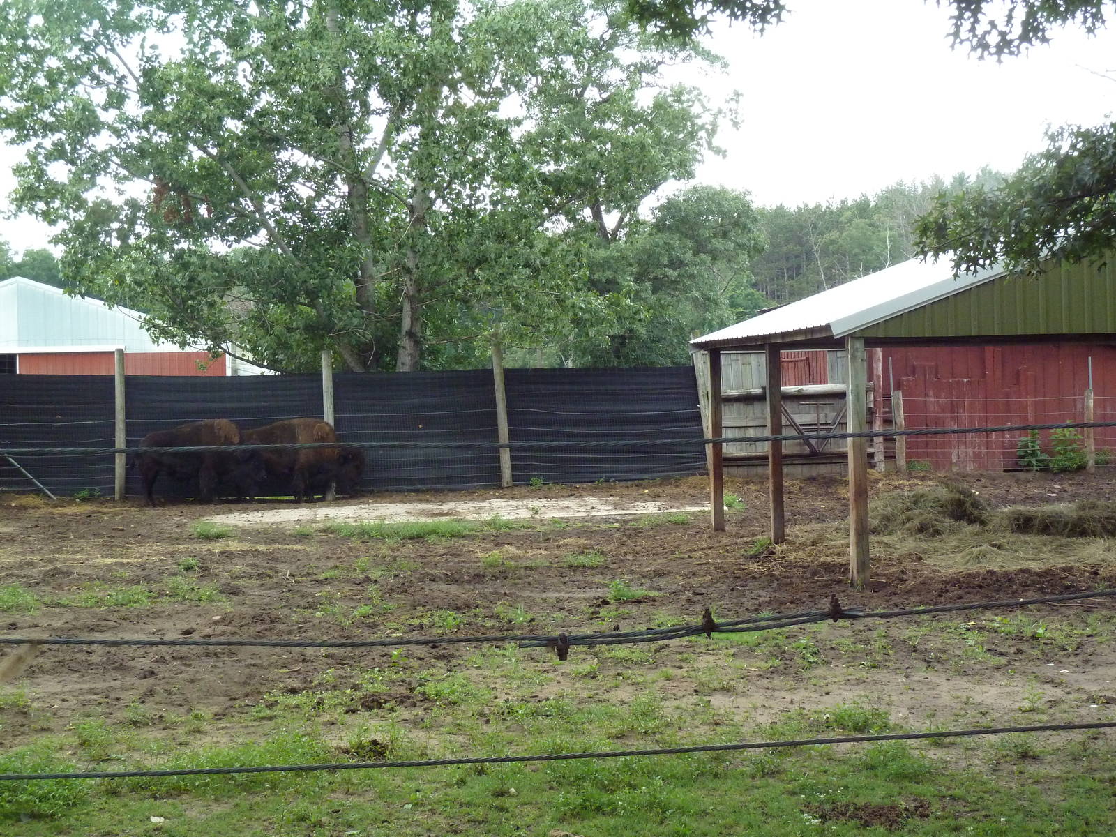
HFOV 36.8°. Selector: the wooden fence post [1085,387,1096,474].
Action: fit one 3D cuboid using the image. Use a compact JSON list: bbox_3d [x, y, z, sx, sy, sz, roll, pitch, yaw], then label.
[{"bbox_3d":[10.349,0.250,32.584,0.156,1.653,0.156,-2,1,0],"label":"wooden fence post"}]

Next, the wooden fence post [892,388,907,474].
[{"bbox_3d":[6.644,0.244,32.585,0.164,1.607,0.164,-3,1,0],"label":"wooden fence post"}]

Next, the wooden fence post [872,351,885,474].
[{"bbox_3d":[6.299,-0.206,32.876,0.171,2.494,0.171,-1,1,0],"label":"wooden fence post"}]

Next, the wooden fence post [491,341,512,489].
[{"bbox_3d":[-1.013,-0.073,30.774,0.181,2.690,0.181,-4,1,0],"label":"wooden fence post"}]

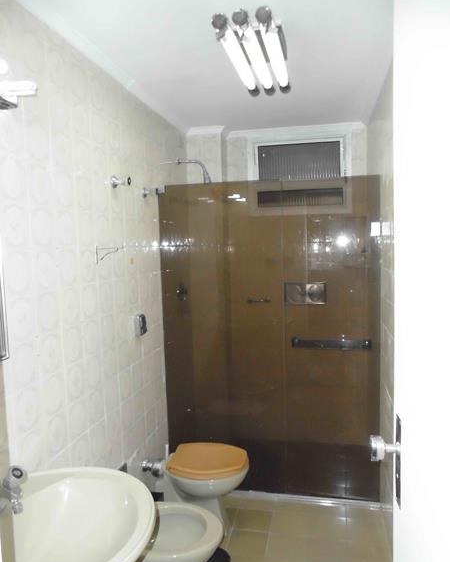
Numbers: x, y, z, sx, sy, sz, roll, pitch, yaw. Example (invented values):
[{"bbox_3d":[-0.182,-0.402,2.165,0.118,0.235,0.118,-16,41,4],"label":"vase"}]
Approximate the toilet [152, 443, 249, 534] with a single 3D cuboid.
[{"bbox_3d":[-0.102,1.174,2.516,0.500,0.400,0.370,-1,5,12],"label":"toilet"}]

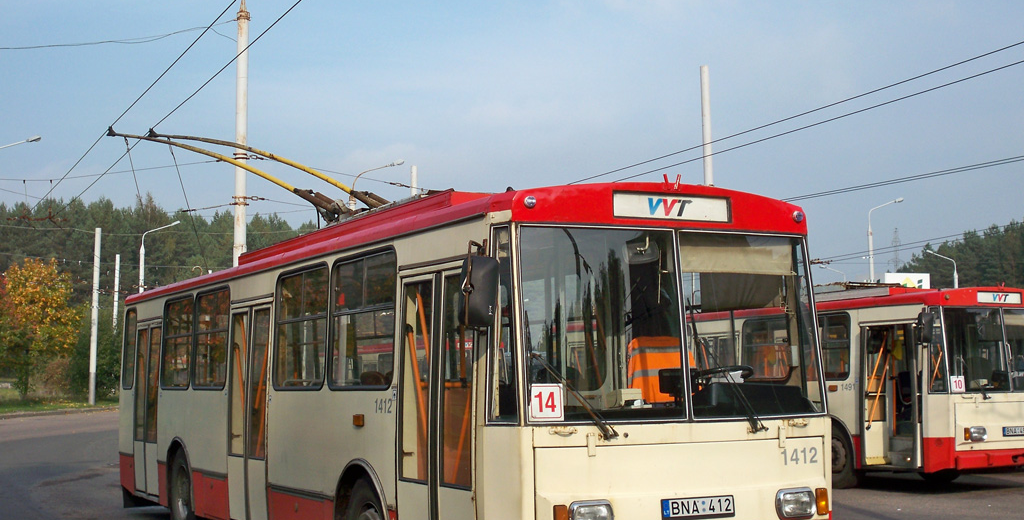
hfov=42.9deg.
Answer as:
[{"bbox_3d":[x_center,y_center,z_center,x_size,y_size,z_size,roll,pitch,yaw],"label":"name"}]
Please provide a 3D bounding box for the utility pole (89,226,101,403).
[{"bbox_3d":[-19.830,2.715,62.000,0.300,8.435,0.300,-1,-5,0],"label":"utility pole"}]

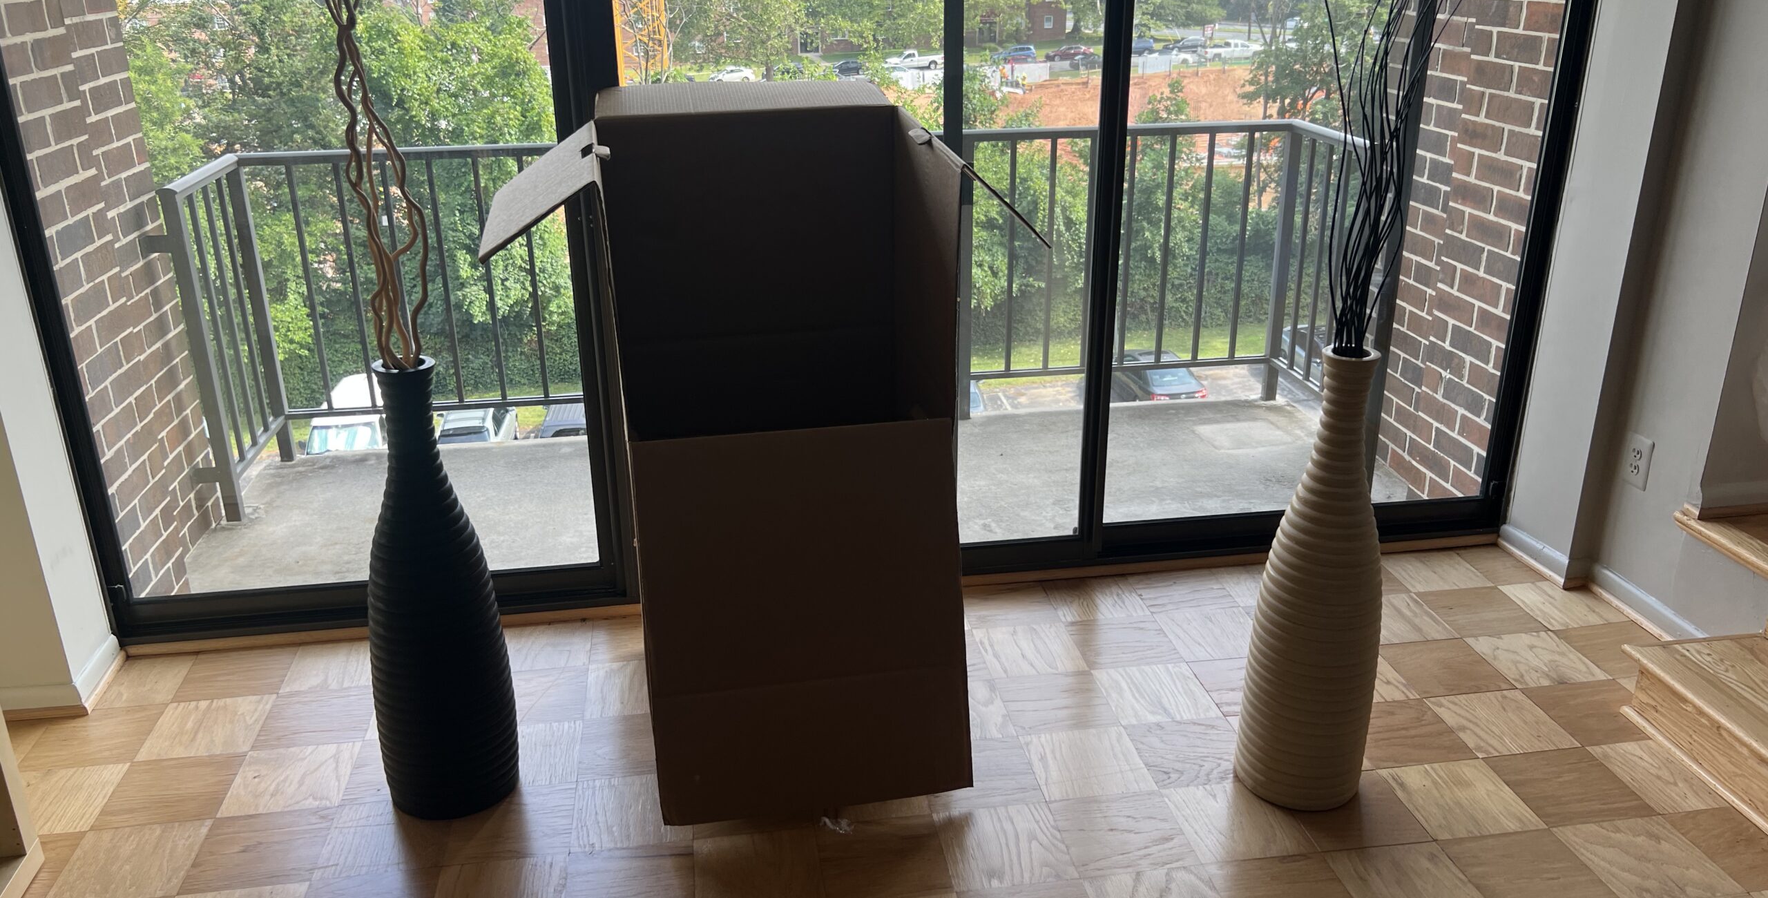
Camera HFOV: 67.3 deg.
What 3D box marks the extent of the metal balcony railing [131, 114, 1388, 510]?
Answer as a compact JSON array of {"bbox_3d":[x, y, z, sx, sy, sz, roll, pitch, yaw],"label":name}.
[{"bbox_3d":[-0.271,-0.450,4.173,3.440,0.999,0.537,-4,22,-8],"label":"metal balcony railing"}]

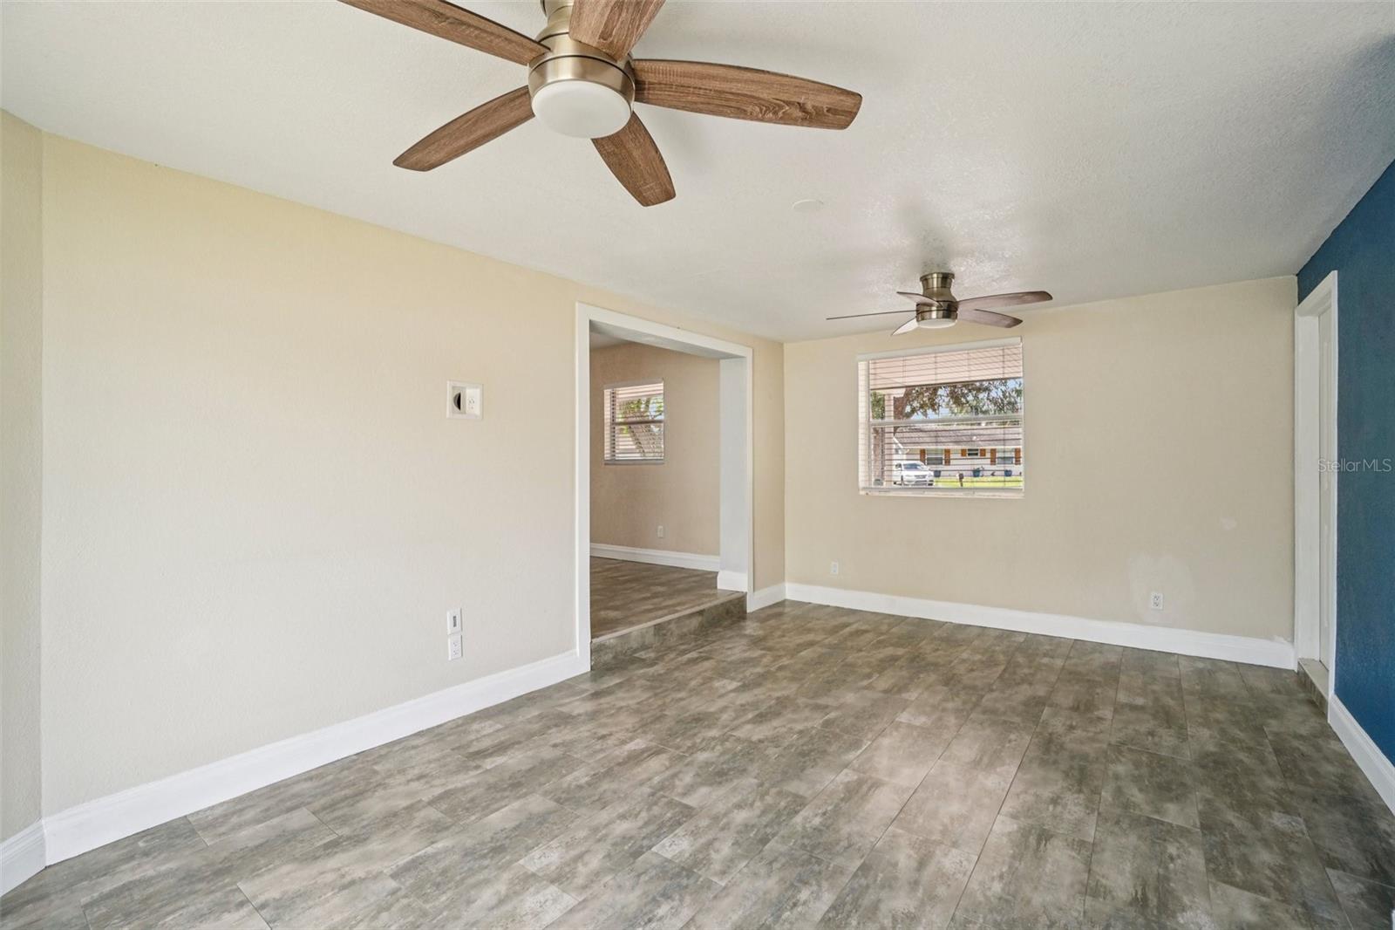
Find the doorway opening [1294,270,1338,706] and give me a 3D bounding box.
[{"bbox_3d":[3.463,0.166,3.169,0.180,2.252,1.068,0,0,39],"label":"doorway opening"}]

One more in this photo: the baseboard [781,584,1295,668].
[{"bbox_3d":[2.313,1.204,4.615,3.471,0.160,0.020,0,0,33],"label":"baseboard"}]

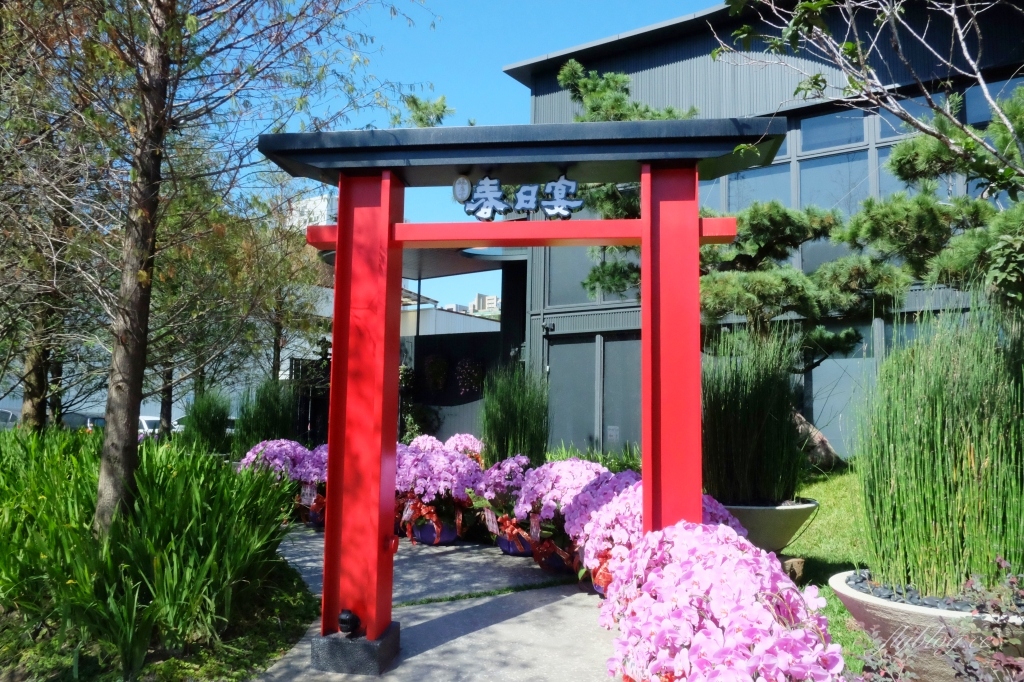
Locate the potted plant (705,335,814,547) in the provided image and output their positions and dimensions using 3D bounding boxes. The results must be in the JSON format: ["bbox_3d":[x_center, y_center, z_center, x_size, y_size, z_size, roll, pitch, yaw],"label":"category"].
[{"bbox_3d":[2.418,0.991,7.442,1.070,2.181,1.070,-1,-6,18],"label":"potted plant"}]

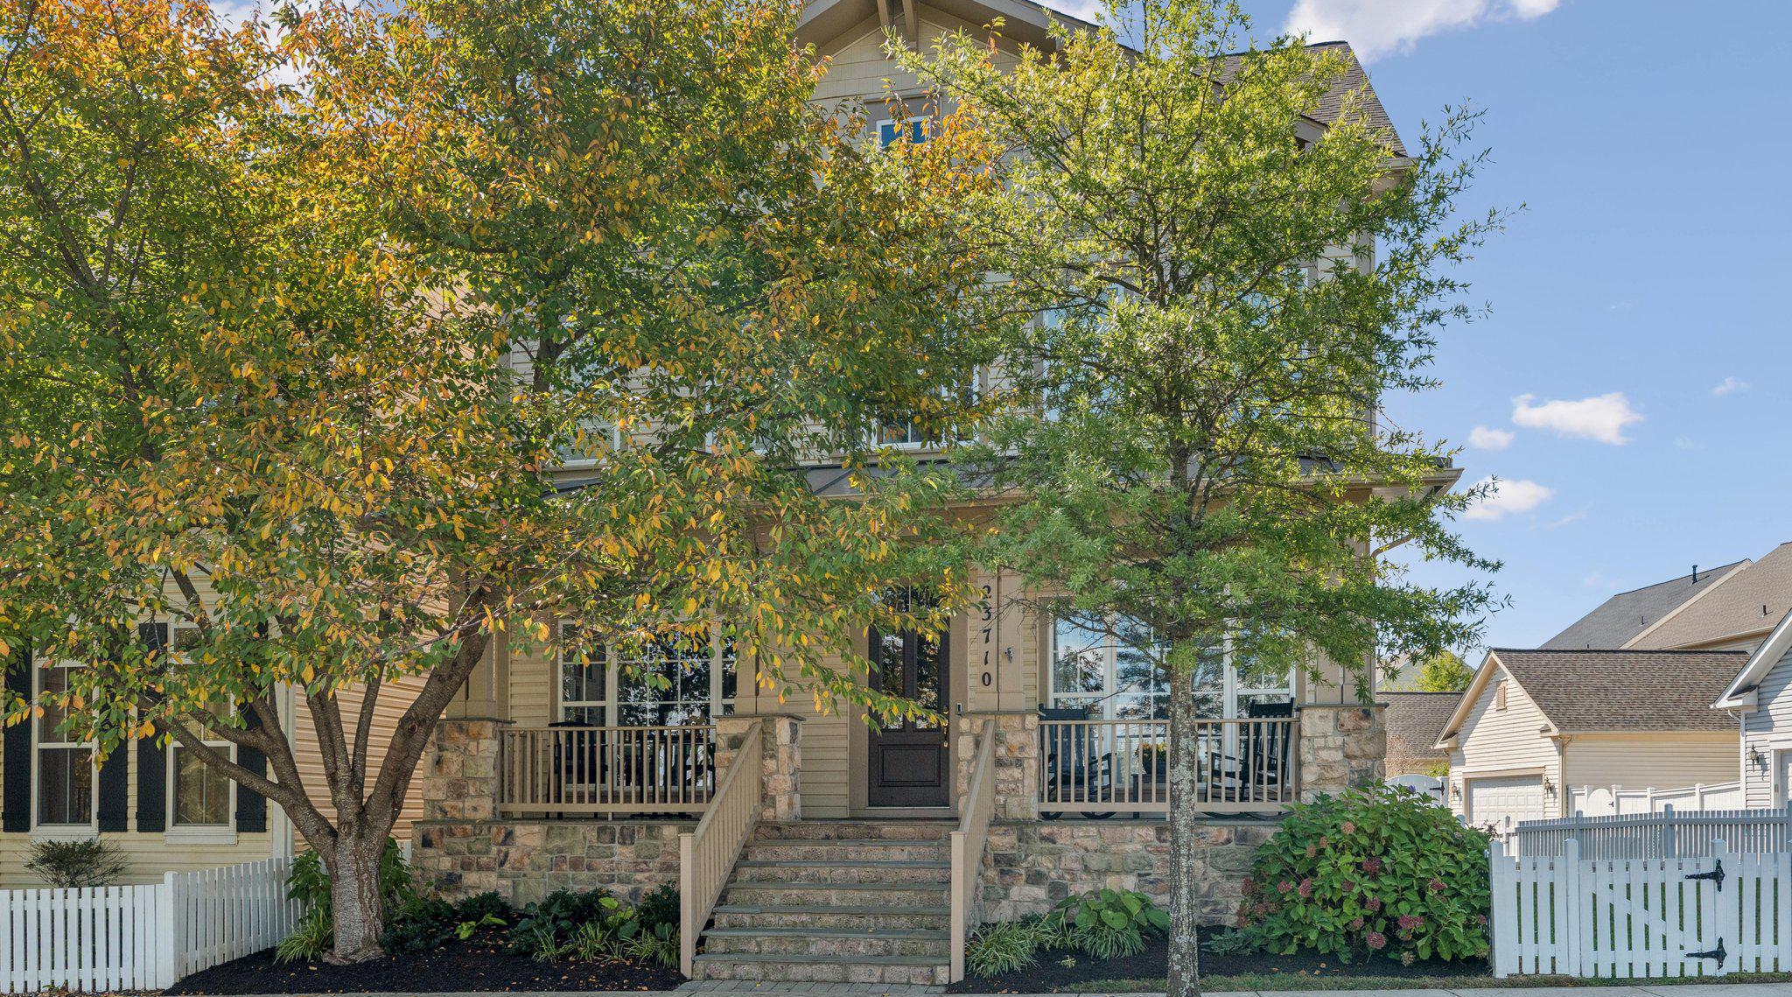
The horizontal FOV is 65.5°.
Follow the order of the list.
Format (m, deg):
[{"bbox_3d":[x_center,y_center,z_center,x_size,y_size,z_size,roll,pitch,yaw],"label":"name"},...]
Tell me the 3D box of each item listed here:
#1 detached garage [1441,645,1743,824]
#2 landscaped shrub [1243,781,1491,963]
[{"bbox_3d":[21.100,7.350,40.700,7.600,5.800,7.500,0,0,-2],"label":"detached garage"},{"bbox_3d":[3.900,3.090,11.500,2.000,1.420,1.600,0,0,7],"label":"landscaped shrub"}]

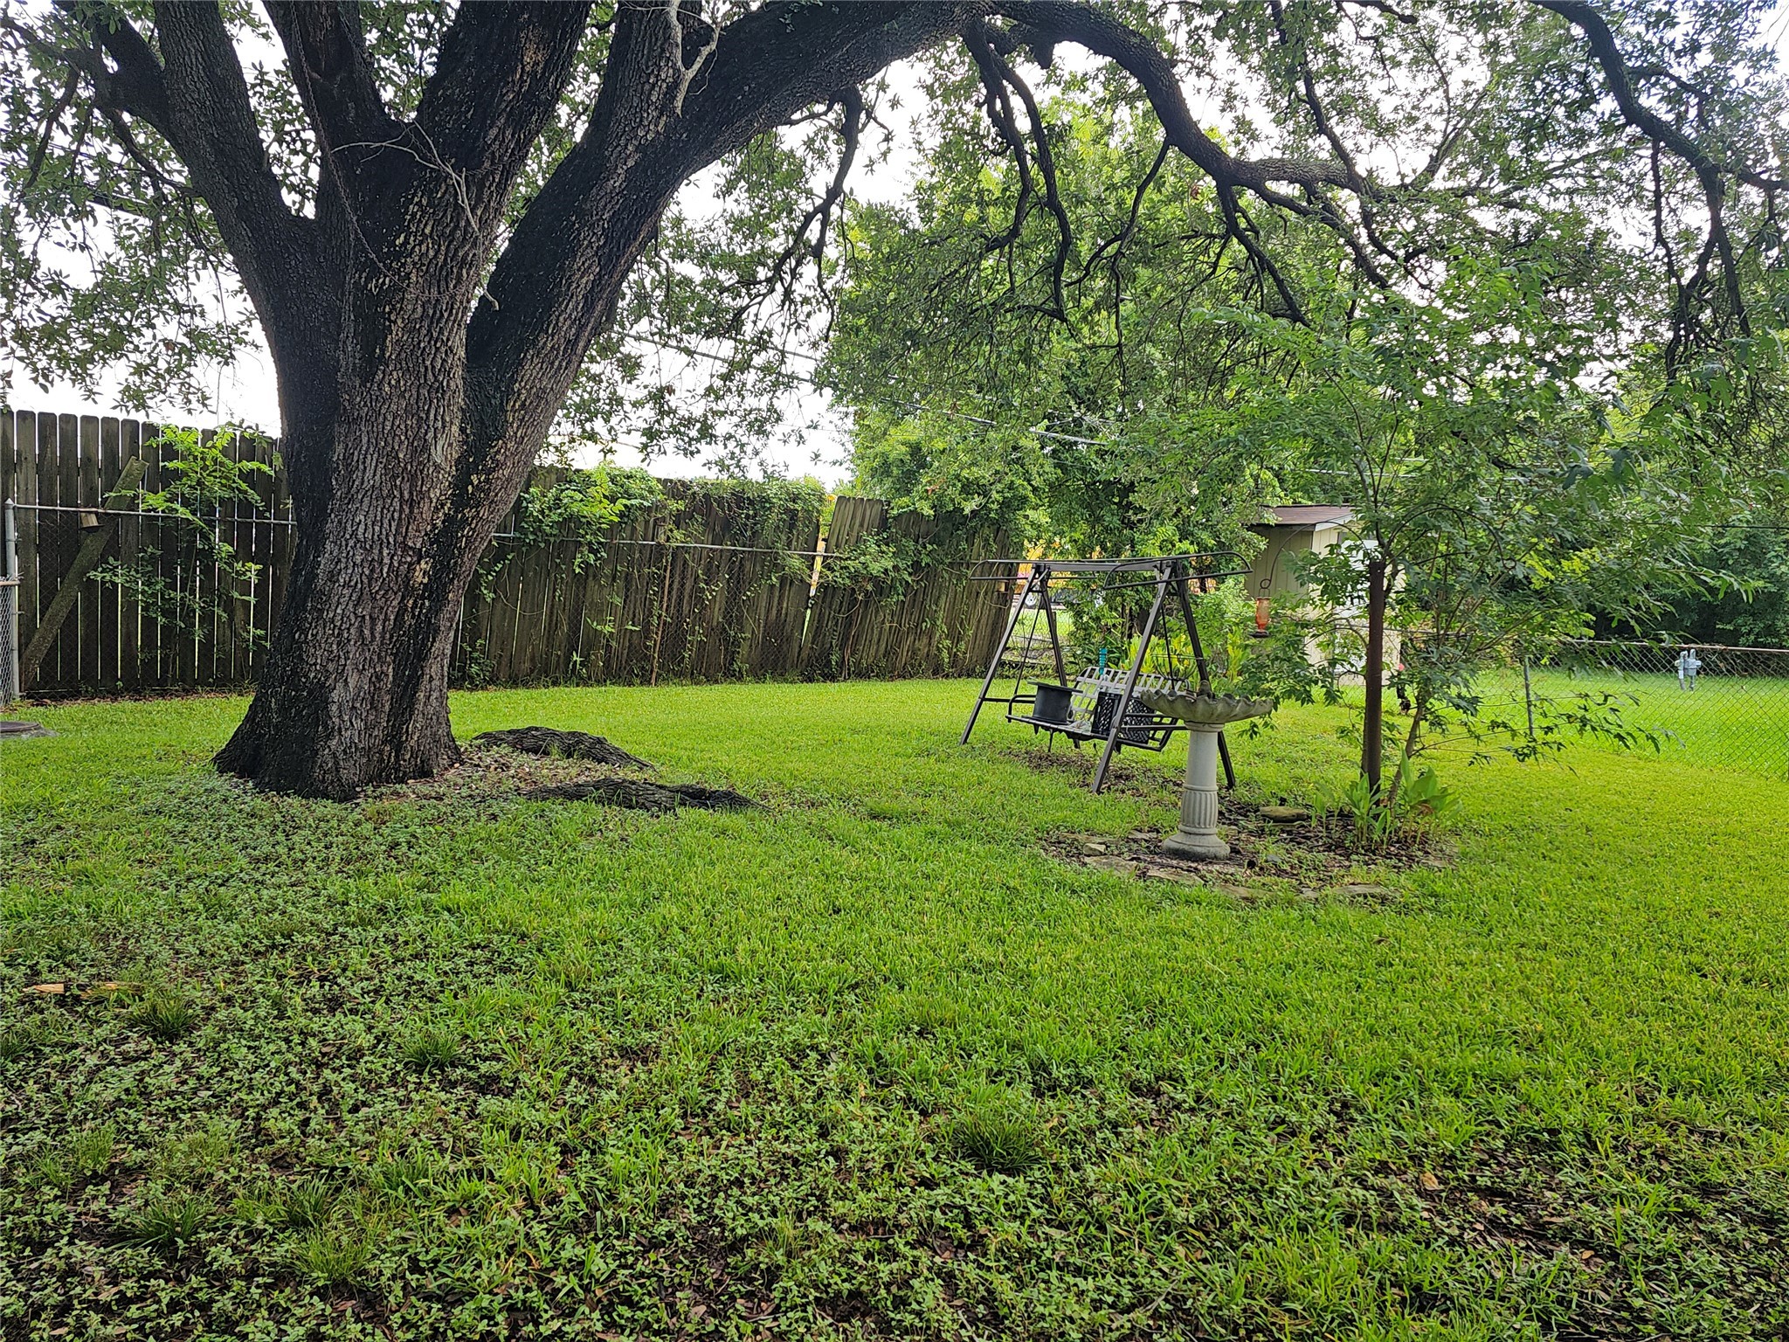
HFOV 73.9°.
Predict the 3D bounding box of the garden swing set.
[{"bbox_3d":[1.484,-0.066,8.792,1.120,1.550,2.100,1,4,-19],"label":"garden swing set"}]

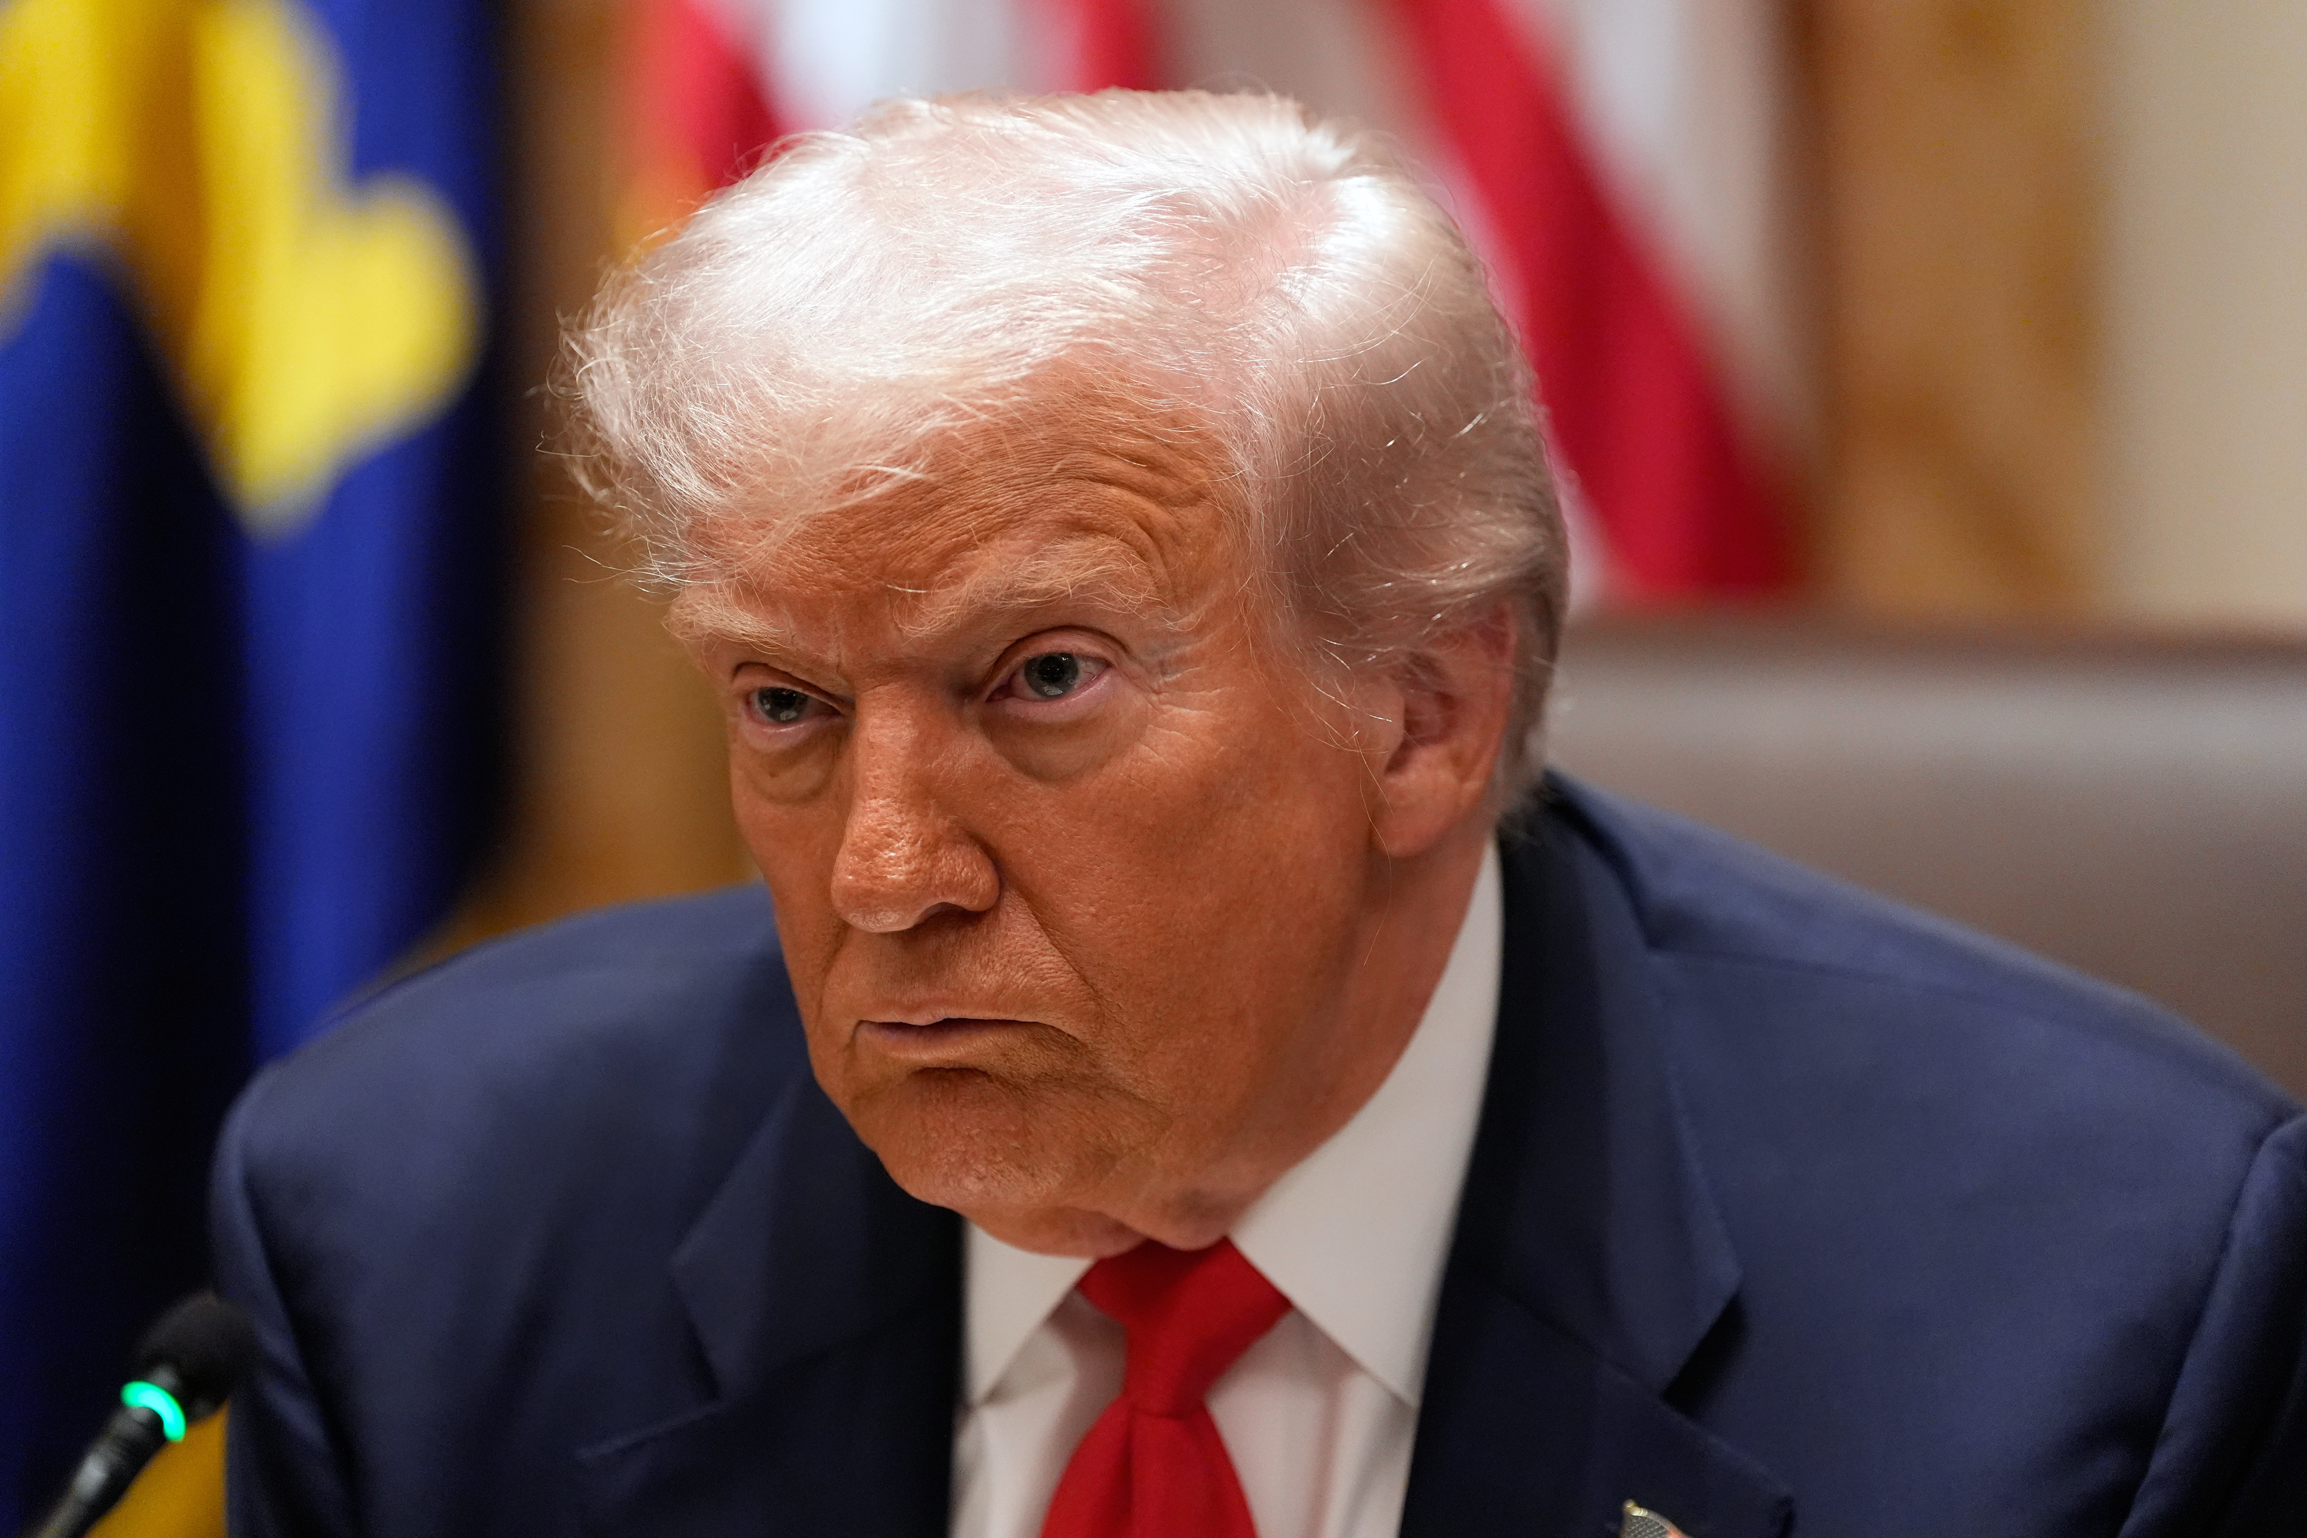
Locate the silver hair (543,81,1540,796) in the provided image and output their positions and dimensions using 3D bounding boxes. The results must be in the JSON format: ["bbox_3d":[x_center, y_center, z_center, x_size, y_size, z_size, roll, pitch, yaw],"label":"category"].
[{"bbox_3d":[-0.024,-0.072,2.941,0.198,0.178,0.245,-6,3,27],"label":"silver hair"}]

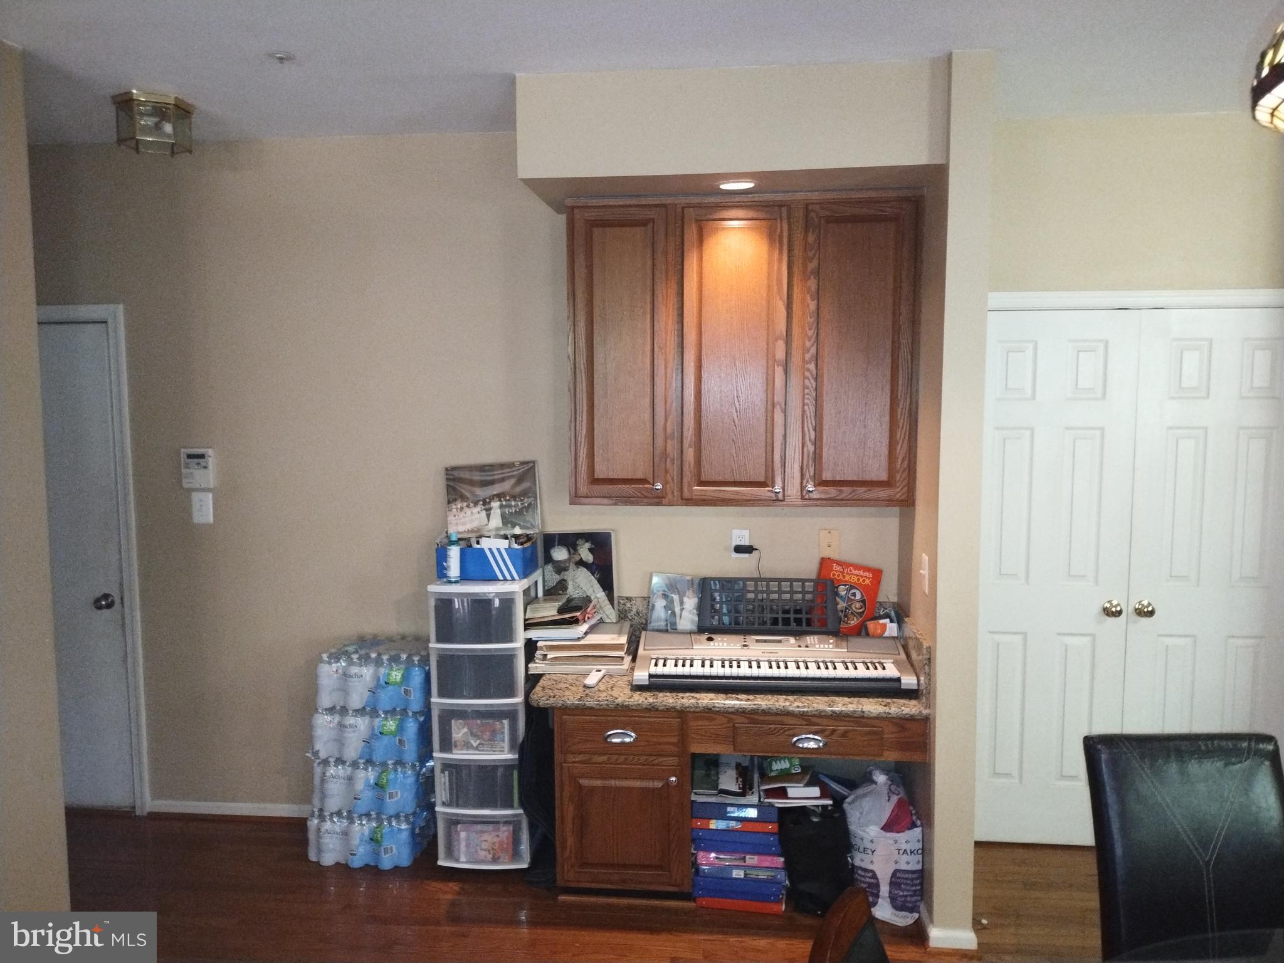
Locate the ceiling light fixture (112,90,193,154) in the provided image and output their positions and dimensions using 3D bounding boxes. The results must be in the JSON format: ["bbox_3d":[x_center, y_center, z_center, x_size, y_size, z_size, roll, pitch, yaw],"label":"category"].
[{"bbox_3d":[-1.679,-1.225,3.197,0.217,0.156,0.250,0,5,5],"label":"ceiling light fixture"}]

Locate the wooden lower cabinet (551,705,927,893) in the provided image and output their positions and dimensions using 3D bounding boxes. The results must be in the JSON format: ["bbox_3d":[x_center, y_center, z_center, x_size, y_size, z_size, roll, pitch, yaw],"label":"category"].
[{"bbox_3d":[0.337,1.058,3.361,1.217,0.660,0.625,0,5,5],"label":"wooden lower cabinet"}]

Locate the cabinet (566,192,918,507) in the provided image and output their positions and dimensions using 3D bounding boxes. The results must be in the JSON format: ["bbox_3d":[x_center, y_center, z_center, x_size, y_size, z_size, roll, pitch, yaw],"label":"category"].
[{"bbox_3d":[0.352,-0.460,3.385,1.204,1.077,0.327,0,5,5],"label":"cabinet"}]

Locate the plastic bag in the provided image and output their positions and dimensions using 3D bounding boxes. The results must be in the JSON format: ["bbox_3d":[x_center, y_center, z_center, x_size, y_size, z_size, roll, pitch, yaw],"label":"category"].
[{"bbox_3d":[0.806,1.197,3.144,0.260,0.495,0.255,0,5,5],"label":"plastic bag"}]

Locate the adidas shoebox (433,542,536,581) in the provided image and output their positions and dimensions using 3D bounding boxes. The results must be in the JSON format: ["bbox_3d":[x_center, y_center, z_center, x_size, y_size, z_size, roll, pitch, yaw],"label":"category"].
[{"bbox_3d":[-0.591,0.301,3.568,0.330,0.114,0.222,0,5,8],"label":"adidas shoebox"}]

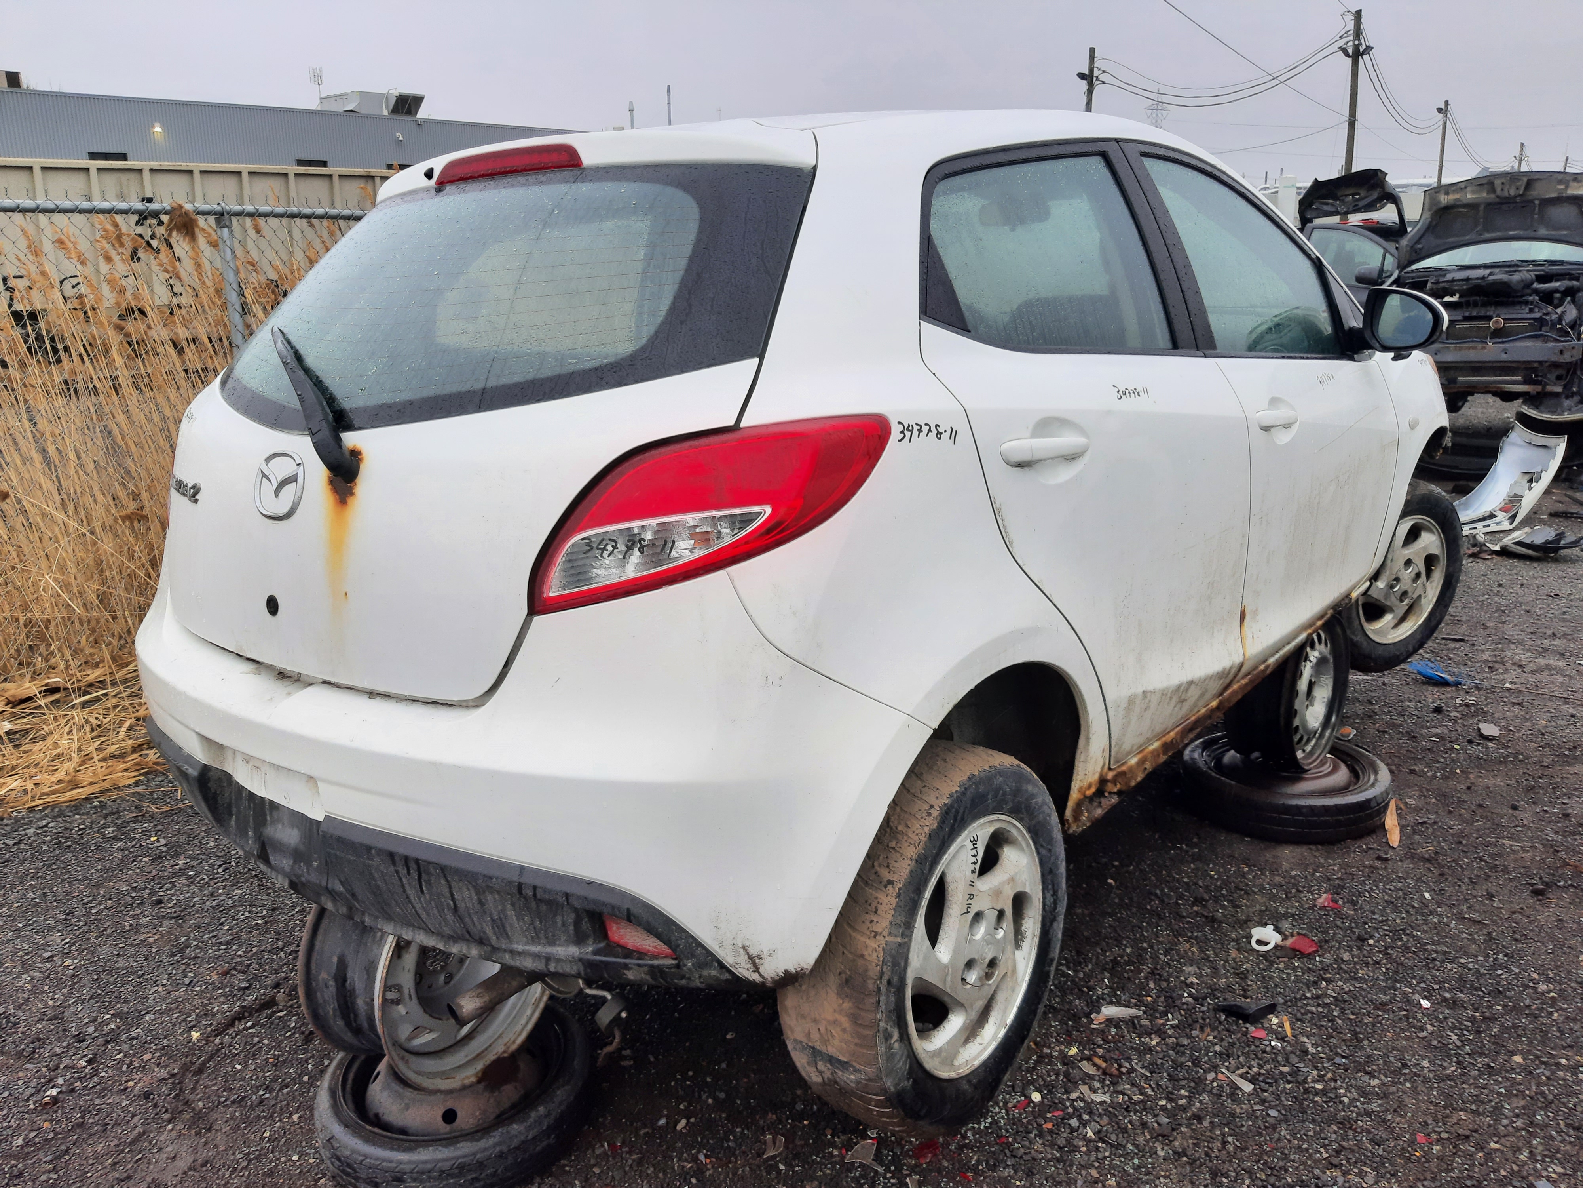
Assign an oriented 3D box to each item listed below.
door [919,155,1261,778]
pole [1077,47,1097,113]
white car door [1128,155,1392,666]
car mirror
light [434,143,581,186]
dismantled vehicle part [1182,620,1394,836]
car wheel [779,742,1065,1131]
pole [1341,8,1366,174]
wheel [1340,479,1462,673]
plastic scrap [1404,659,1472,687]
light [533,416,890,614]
[{"bbox_3d":[0.487,-0.234,2.027,0.260,1.070,1.080,9,18,39],"label":"door"},{"bbox_3d":[11.400,-15.400,45.400,0.350,10.000,0.350,-2,14,0],"label":"pole"},{"bbox_3d":[1.132,-0.441,2.782,0.260,1.070,1.220,9,18,39],"label":"white car door"},{"bbox_3d":[1.530,-0.677,2.968,0.200,0.170,0.130,9,18,39],"label":"car mirror"},{"bbox_3d":[-0.458,-0.690,1.914,0.370,0.045,0.060,9,18,39],"label":"light"},{"bbox_3d":[1.302,0.328,3.135,0.530,0.490,0.530,9,18,39],"label":"dismantled vehicle part"},{"bbox_3d":[0.219,0.512,1.824,0.185,0.580,0.580,9,18,38],"label":"car wheel"},{"bbox_3d":[18.000,-13.700,38.500,0.380,9.500,0.380,-2,14,0],"label":"pole"},{"bbox_3d":[1.818,-0.057,3.673,0.580,0.580,0.185,-9,16,-26],"label":"wheel"},{"bbox_3d":[2.292,0.260,4.193,0.150,0.050,0.210,-10,16,-30],"label":"plastic scrap"},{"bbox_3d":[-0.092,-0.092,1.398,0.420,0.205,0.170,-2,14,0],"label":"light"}]

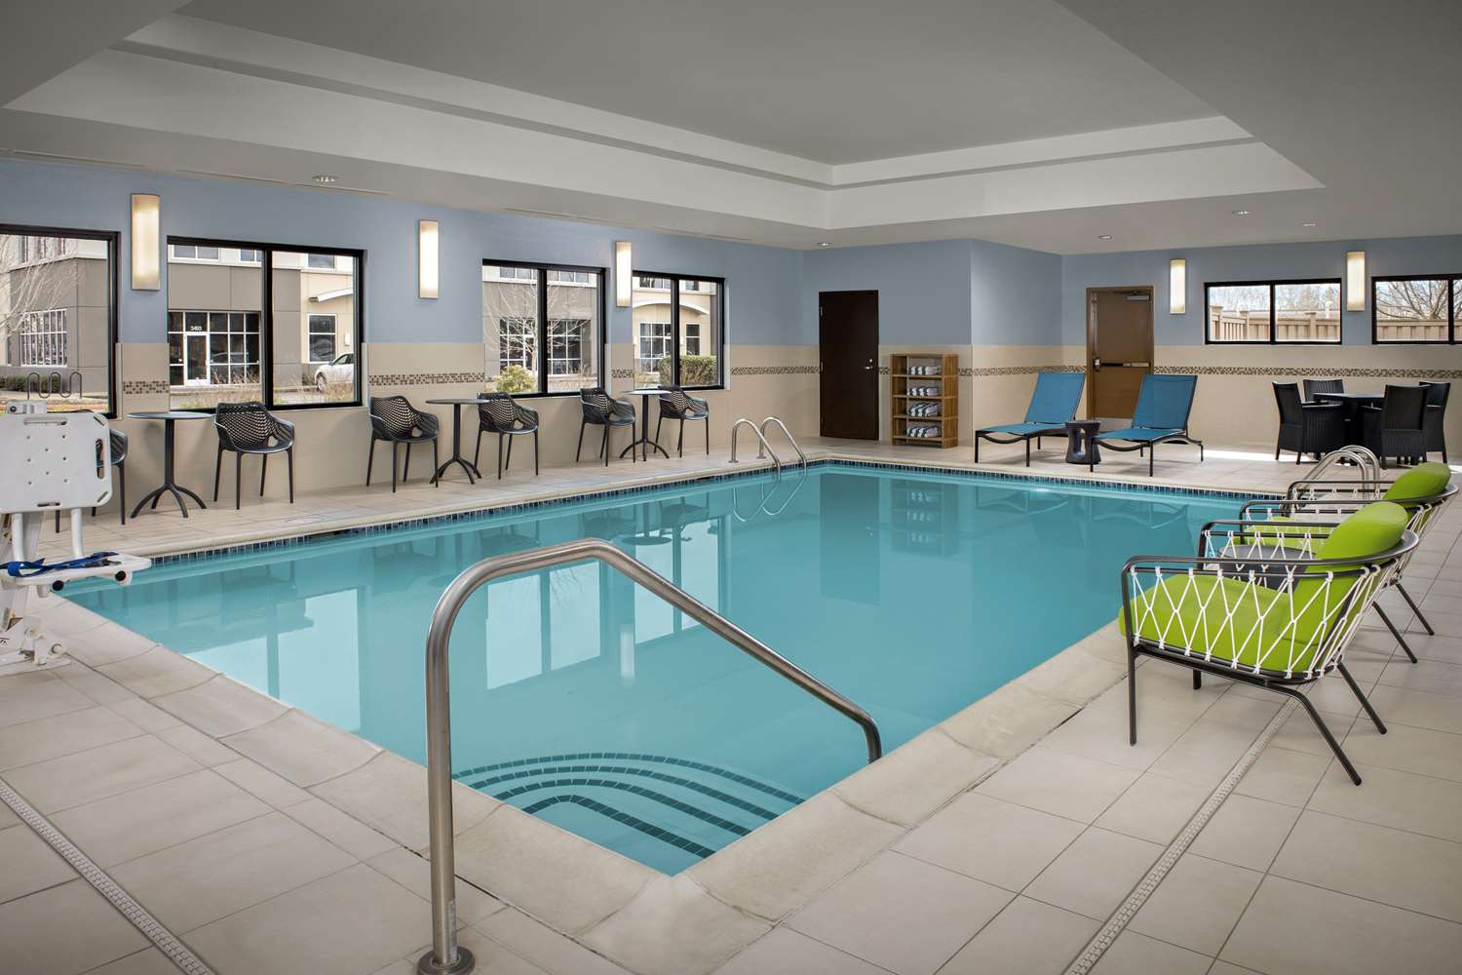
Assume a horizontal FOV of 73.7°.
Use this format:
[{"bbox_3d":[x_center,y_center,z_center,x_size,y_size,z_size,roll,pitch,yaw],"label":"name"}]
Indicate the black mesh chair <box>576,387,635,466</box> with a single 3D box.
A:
[{"bbox_3d":[-1.375,-0.679,10.650,0.580,0.810,0.540,5,7,43],"label":"black mesh chair"}]

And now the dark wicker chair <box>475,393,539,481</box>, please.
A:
[{"bbox_3d":[-2.226,-0.533,9.666,0.550,0.810,0.590,-5,8,-44],"label":"dark wicker chair"}]

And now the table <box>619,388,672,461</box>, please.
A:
[{"bbox_3d":[-0.970,-0.698,11.000,0.610,0.745,0.610,0,5,0],"label":"table"}]

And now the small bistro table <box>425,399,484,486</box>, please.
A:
[{"bbox_3d":[-2.590,-0.436,9.200,0.620,0.745,0.620,5,7,41],"label":"small bistro table"}]

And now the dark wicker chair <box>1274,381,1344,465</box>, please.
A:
[{"bbox_3d":[6.336,-0.701,10.682,0.570,0.860,0.540,0,6,3],"label":"dark wicker chair"}]

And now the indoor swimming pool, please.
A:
[{"bbox_3d":[0.600,0.916,6.946,4.850,1.200,7.850,7,11,40],"label":"indoor swimming pool"}]

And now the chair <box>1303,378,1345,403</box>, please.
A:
[{"bbox_3d":[7.406,-0.869,11.948,0.520,0.880,0.590,0,7,3],"label":"chair"}]

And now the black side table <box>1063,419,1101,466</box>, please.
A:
[{"bbox_3d":[4.020,-0.522,11.087,0.410,0.470,0.410,6,9,40],"label":"black side table"}]

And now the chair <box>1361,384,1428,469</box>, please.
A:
[{"bbox_3d":[7.197,-0.660,10.582,0.520,0.880,0.590,1,7,6],"label":"chair"}]

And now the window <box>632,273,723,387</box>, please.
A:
[{"bbox_3d":[-0.675,-1.952,12.409,0.120,1.450,1.760,6,9,40],"label":"window"}]

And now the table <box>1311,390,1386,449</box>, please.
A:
[{"bbox_3d":[6.702,-0.611,10.423,0.730,0.740,0.730,0,6,5],"label":"table"}]

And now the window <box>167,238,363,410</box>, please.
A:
[{"bbox_3d":[-3.872,-1.358,8.156,0.100,1.360,1.610,5,7,41],"label":"window"}]

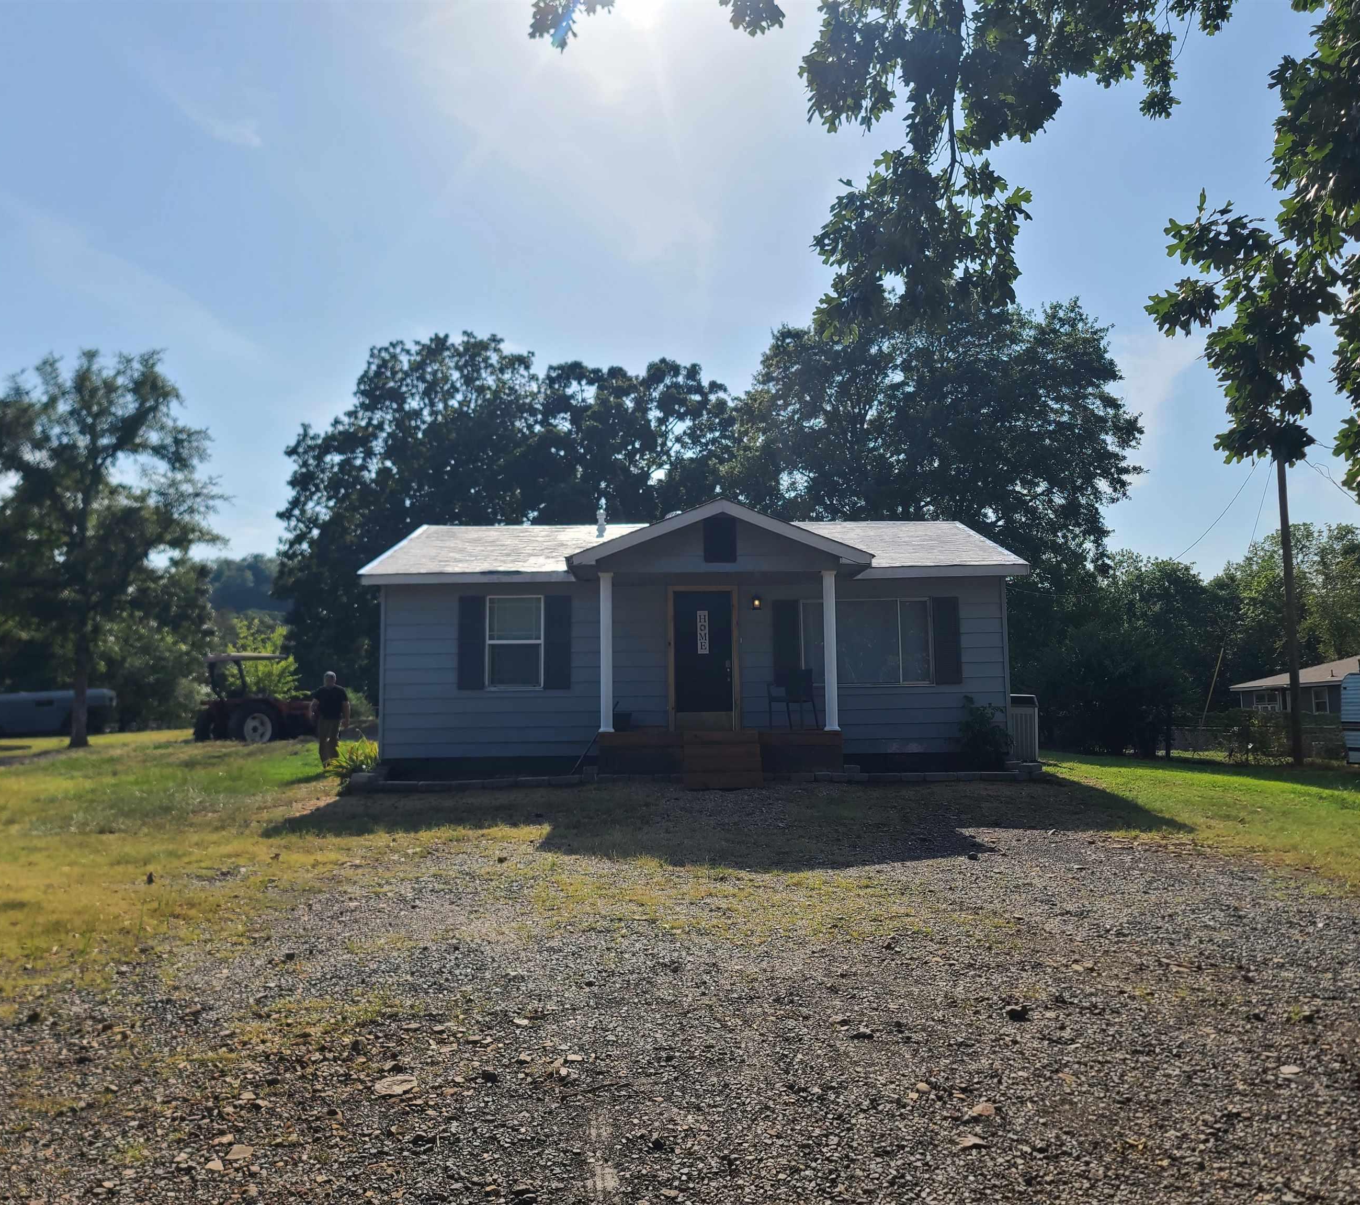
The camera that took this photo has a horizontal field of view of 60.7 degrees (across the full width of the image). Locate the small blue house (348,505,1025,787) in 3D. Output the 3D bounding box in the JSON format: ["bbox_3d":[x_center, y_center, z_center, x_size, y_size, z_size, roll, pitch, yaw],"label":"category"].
[{"bbox_3d":[0.238,0.613,20.151,9.700,4.250,10.100,-1,-4,1],"label":"small blue house"}]

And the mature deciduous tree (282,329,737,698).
[{"bbox_3d":[-5.696,-2.149,37.219,14.691,13.199,12.487,-1,-4,0],"label":"mature deciduous tree"}]

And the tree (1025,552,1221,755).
[{"bbox_3d":[13.023,1.442,33.968,5.783,5.888,5.783,-1,-4,0],"label":"tree"}]

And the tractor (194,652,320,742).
[{"bbox_3d":[-10.227,2.534,29.305,1.800,2.500,3.500,-4,-5,41],"label":"tractor"}]

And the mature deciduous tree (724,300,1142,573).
[{"bbox_3d":[8.372,-2.767,38.250,13.766,14.642,13.078,-1,-4,0],"label":"mature deciduous tree"}]

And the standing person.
[{"bbox_3d":[-6.337,2.125,21.012,0.680,1.770,0.450,0,-4,-11],"label":"standing person"}]

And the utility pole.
[{"bbox_3d":[16.303,-0.142,31.061,0.300,8.927,0.300,-1,-4,0],"label":"utility pole"}]

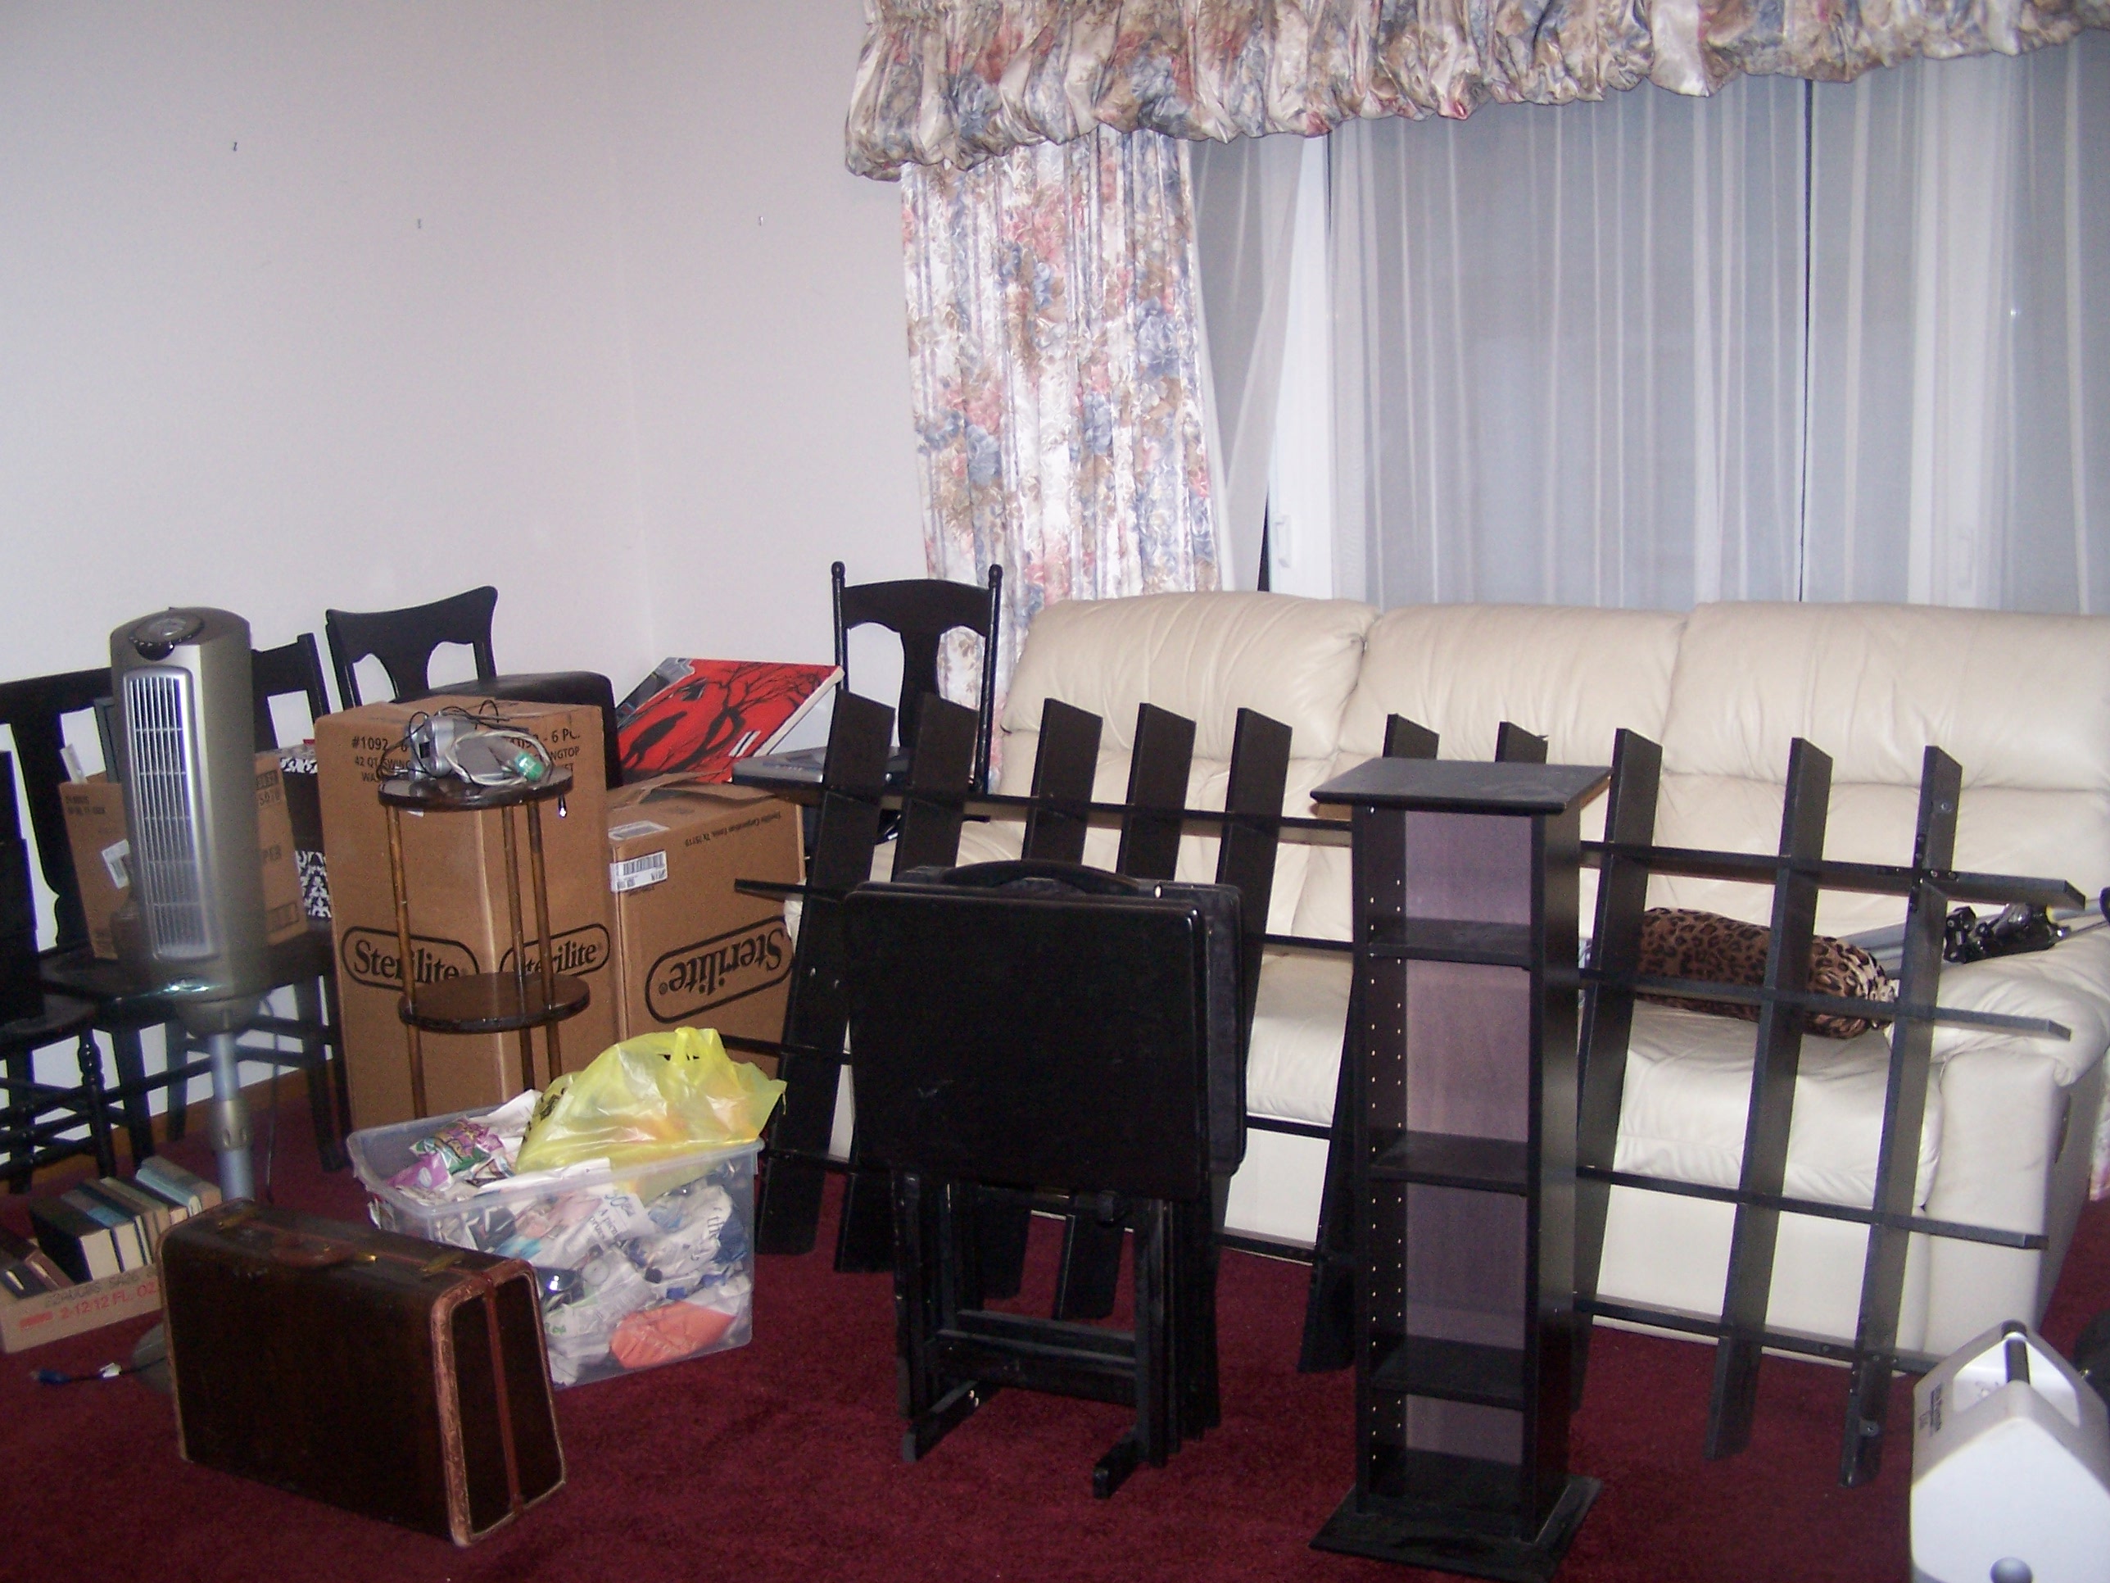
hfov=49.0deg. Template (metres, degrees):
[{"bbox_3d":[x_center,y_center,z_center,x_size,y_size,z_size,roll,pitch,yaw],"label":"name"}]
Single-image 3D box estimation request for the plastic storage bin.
[{"bbox_3d":[-0.729,0.652,3.404,0.495,0.303,0.440,-8,12,-29],"label":"plastic storage bin"}]

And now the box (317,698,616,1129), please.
[{"bbox_3d":[-1.033,0.263,4.150,0.379,0.815,0.323,5,13,34],"label":"box"}]

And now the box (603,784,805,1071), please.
[{"bbox_3d":[-0.793,0.319,4.476,0.370,0.570,0.500,5,12,32],"label":"box"}]

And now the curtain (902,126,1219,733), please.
[{"bbox_3d":[0.000,-0.497,4.576,0.750,2.050,0.120,5,13,34],"label":"curtain"}]

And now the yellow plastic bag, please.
[{"bbox_3d":[-0.593,0.442,3.424,0.290,0.170,0.250,-8,12,-28],"label":"yellow plastic bag"}]

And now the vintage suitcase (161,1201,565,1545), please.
[{"bbox_3d":[-0.897,0.724,2.977,0.505,0.328,0.182,4,12,30],"label":"vintage suitcase"}]

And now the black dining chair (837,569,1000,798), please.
[{"bbox_3d":[-0.360,0.052,4.707,0.440,0.985,0.460,4,12,30],"label":"black dining chair"}]

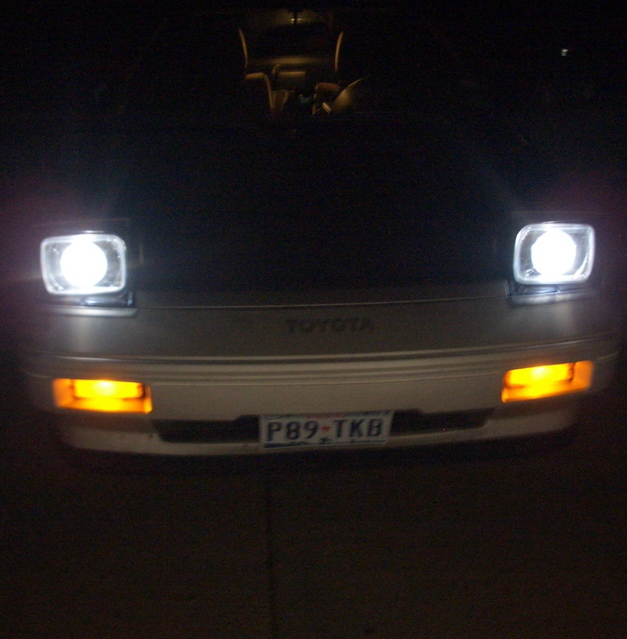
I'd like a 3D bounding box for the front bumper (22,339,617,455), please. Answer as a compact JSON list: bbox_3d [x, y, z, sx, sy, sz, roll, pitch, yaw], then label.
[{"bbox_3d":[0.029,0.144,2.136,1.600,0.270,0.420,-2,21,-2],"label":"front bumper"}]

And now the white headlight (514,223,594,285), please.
[{"bbox_3d":[0.590,-0.176,2.147,0.200,0.145,0.090,-2,21,-2],"label":"white headlight"}]

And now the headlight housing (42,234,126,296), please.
[{"bbox_3d":[-0.550,-0.143,2.101,0.200,0.145,0.090,-2,21,-2],"label":"headlight housing"}]

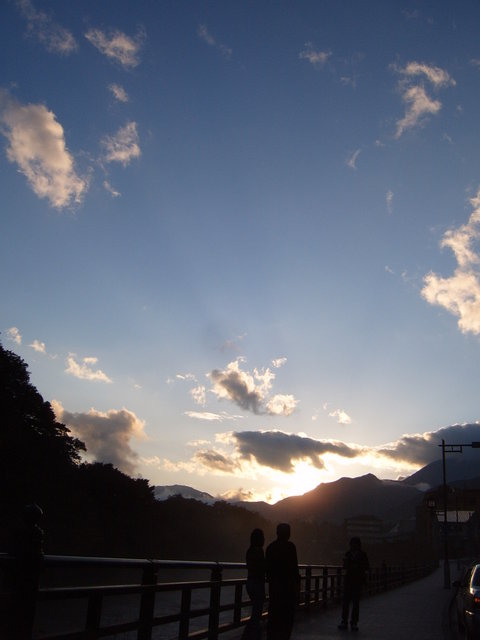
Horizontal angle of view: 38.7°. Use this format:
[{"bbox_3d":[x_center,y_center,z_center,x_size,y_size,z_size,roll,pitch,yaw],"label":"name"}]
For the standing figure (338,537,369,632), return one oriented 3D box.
[{"bbox_3d":[2.189,5.072,13.192,0.530,1.680,0.360,-5,-21,22],"label":"standing figure"}]

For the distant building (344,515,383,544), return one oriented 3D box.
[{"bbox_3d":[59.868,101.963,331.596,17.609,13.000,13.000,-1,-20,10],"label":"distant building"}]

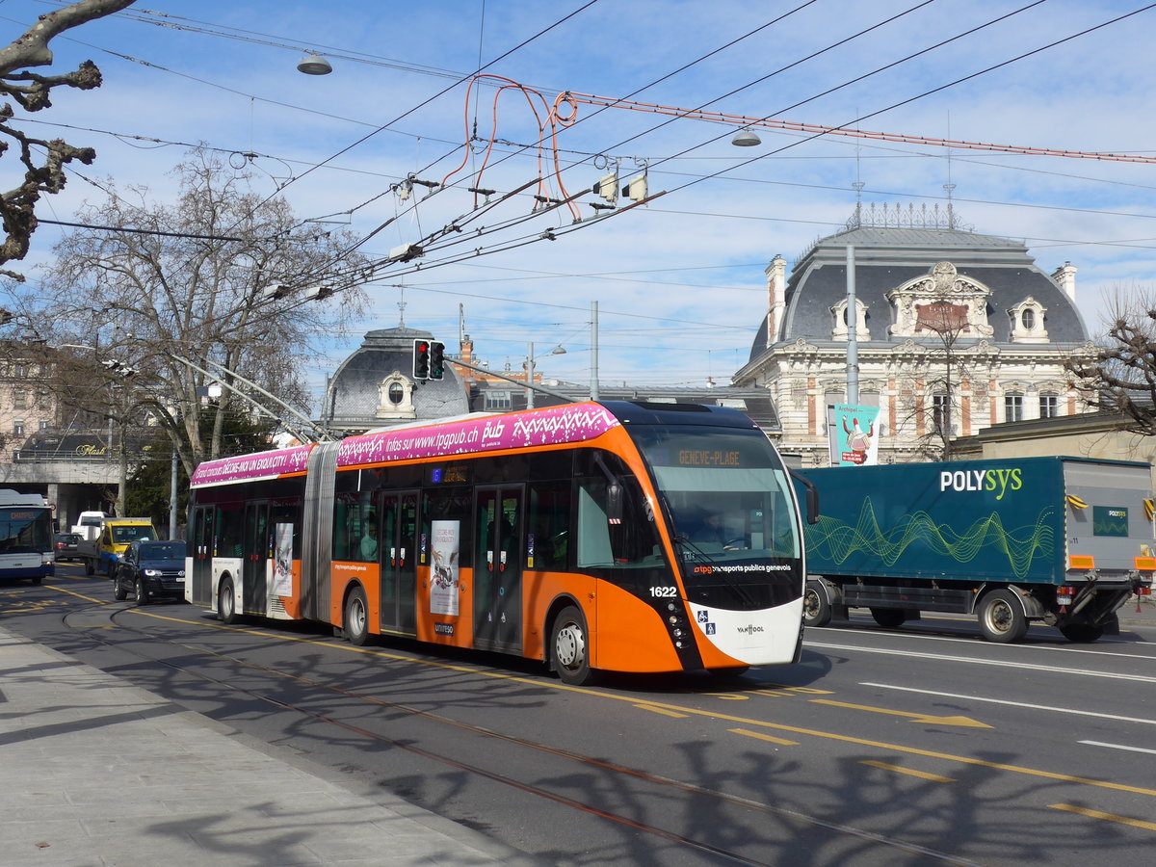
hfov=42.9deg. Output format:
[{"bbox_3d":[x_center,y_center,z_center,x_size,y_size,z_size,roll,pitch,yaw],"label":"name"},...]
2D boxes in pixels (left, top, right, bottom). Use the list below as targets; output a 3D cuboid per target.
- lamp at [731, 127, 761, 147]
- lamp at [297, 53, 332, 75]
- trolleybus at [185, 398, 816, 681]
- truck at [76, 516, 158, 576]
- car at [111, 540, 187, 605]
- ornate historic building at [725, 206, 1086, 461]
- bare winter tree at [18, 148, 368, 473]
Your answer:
[{"bbox_3d":[2.444,-4.317,21.307,0.420,0.210,0.420,0,-4,0],"label":"lamp"},{"bbox_3d":[-3.147,-4.461,17.607,0.420,0.210,0.420,0,-4,0],"label":"lamp"},{"bbox_3d":[-2.720,1.720,24.350,2.550,3.400,18.610,2,-4,-30],"label":"trolleybus"},{"bbox_3d":[-17.250,4.330,55.600,1.950,2.150,5.400,2,-5,-32],"label":"truck"},{"bbox_3d":[-11.400,3.750,40.300,1.920,1.720,4.750,2,-4,-27],"label":"car"},{"bbox_3d":[19.631,-2.938,88.641,18.300,21.400,16.500,0,-4,-3],"label":"ornate historic building"},{"bbox_3d":[-17.025,-3.182,64.363,15.200,18.600,14.500,0,-4,0],"label":"bare winter tree"}]

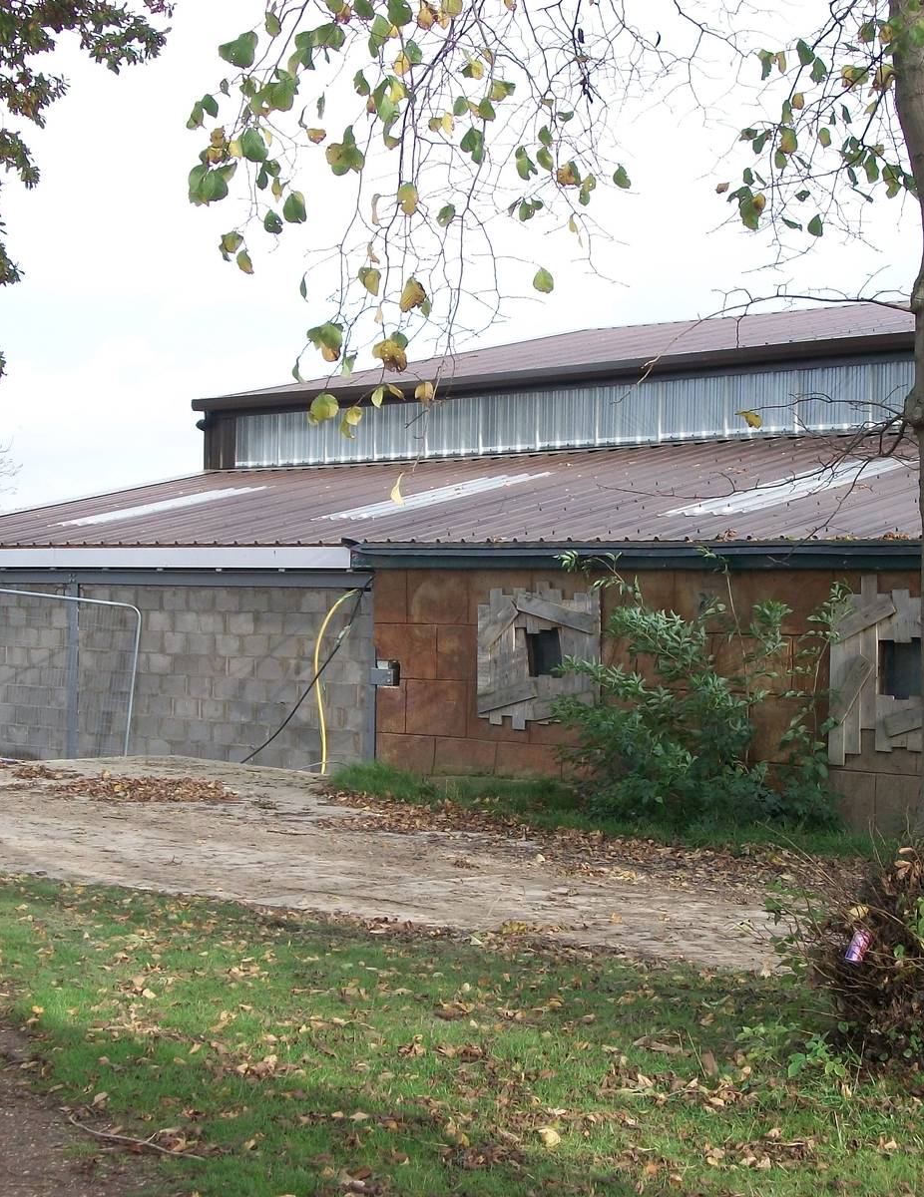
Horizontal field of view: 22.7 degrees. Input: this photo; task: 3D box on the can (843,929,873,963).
[{"bbox_3d":[1.428,1.252,8.300,0.066,0.115,0.064,21,-17,7],"label":"can"}]

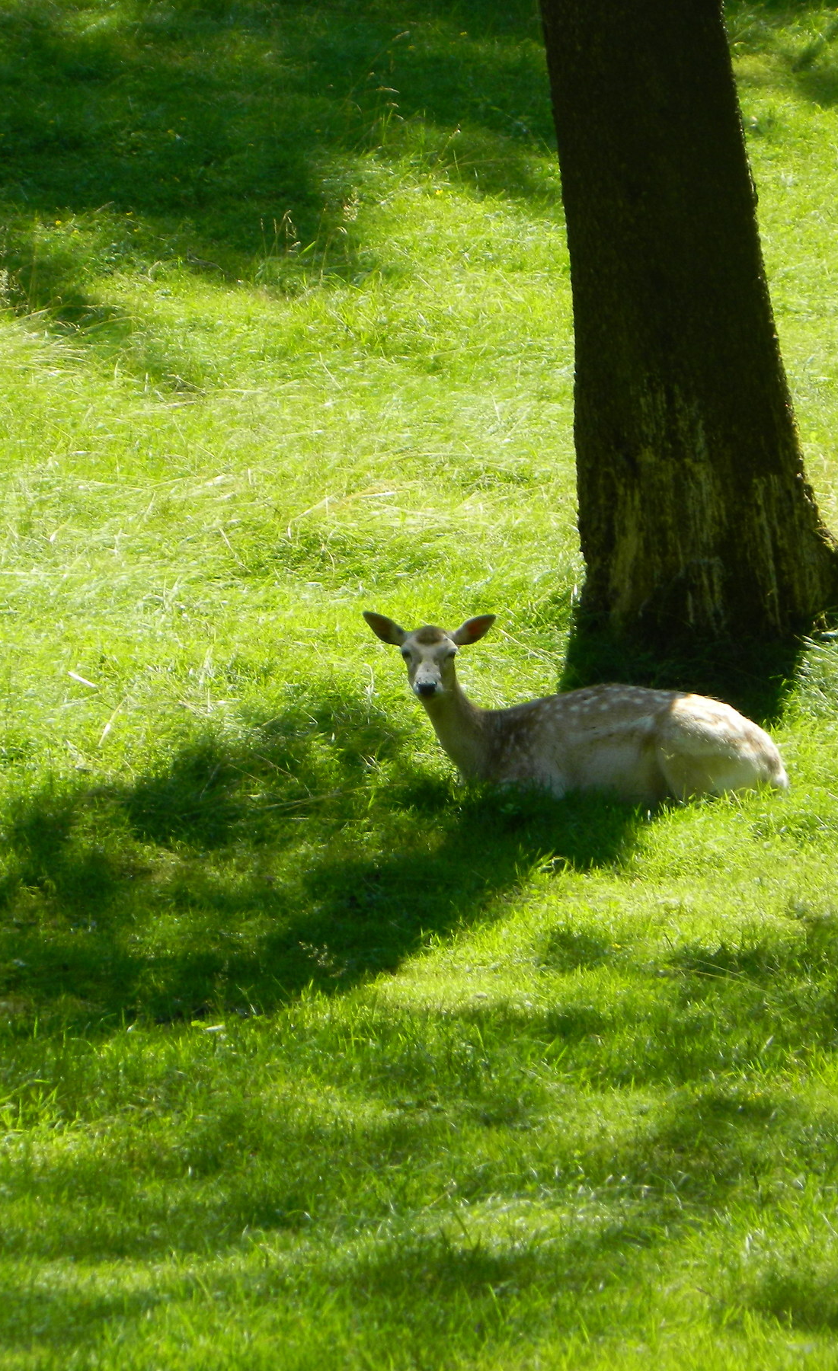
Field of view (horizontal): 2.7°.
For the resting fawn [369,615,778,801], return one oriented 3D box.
[{"bbox_3d":[0.393,0.052,44.000,1.060,0.510,0.420,-3,11,-5],"label":"resting fawn"}]

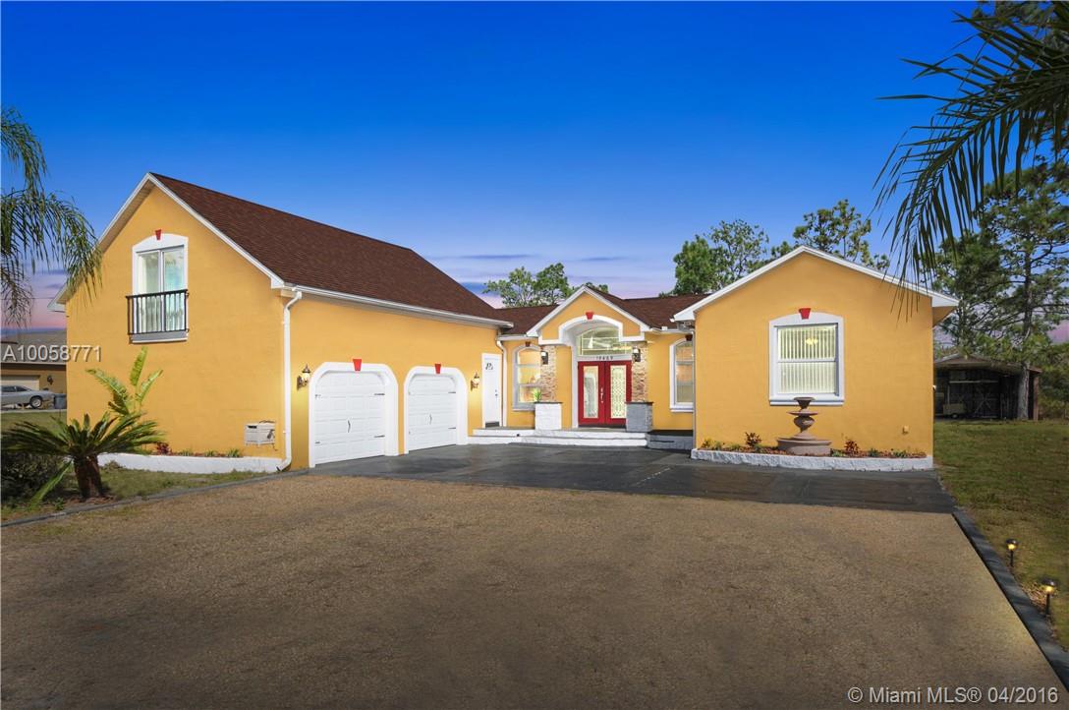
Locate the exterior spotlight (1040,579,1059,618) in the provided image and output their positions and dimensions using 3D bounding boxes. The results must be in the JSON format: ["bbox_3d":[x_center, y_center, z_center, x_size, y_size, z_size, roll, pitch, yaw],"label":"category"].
[{"bbox_3d":[3.529,1.660,4.487,0.112,0.245,0.112,-2,-3,27],"label":"exterior spotlight"}]

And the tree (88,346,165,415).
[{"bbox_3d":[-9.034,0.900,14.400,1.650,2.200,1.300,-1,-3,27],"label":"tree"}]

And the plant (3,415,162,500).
[{"bbox_3d":[-6.654,1.453,9.615,2.250,1.250,2.250,-2,-3,27],"label":"plant"}]

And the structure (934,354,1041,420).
[{"bbox_3d":[19.734,1.478,30.475,5.200,2.850,5.500,-2,-3,27],"label":"structure"}]

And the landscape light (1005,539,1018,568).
[{"bbox_3d":[4.119,1.711,5.633,0.105,0.240,0.105,-2,-3,27],"label":"landscape light"}]

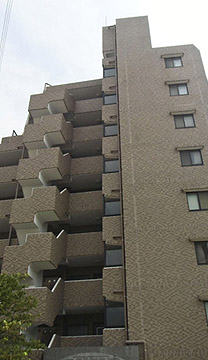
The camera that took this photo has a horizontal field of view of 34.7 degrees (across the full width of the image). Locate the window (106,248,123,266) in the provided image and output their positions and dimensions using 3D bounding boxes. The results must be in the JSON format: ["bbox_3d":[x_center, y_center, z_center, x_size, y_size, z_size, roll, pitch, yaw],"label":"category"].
[{"bbox_3d":[0.521,3.996,17.108,0.920,1.010,0.150,-5,-33,7],"label":"window"}]

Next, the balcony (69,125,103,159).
[{"bbox_3d":[-1.077,-2.954,24.828,2.260,1.480,1.580,-5,-33,7],"label":"balcony"}]

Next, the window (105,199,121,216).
[{"bbox_3d":[0.463,1.542,18.573,0.930,1.040,0.150,-3,-33,5],"label":"window"}]

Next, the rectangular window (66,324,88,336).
[{"bbox_3d":[-1.482,8.520,18.391,1.220,0.930,0.150,-5,-33,7],"label":"rectangular window"}]

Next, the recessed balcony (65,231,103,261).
[{"bbox_3d":[-1.040,4.119,20.095,2.230,1.420,1.380,-5,-33,7],"label":"recessed balcony"}]

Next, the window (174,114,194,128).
[{"bbox_3d":[5.108,-3.693,21.135,1.218,1.150,0.150,-3,-33,5],"label":"window"}]

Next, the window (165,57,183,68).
[{"bbox_3d":[5.052,-8.392,23.967,1.197,1.121,0.150,-5,-33,7],"label":"window"}]

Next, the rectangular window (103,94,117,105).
[{"bbox_3d":[0.419,-5.569,23.239,0.930,0.950,0.150,-3,-33,5],"label":"rectangular window"}]

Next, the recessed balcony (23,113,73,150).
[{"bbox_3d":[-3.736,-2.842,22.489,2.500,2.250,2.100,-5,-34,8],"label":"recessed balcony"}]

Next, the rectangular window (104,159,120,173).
[{"bbox_3d":[0.496,-0.813,20.647,0.960,0.990,0.140,-3,-33,5],"label":"rectangular window"}]

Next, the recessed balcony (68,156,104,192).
[{"bbox_3d":[-1.074,-0.068,22.765,2.200,2.800,1.300,-5,-34,7],"label":"recessed balcony"}]

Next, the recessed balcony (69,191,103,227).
[{"bbox_3d":[-1.033,1.900,22.335,2.300,1.480,2.000,-3,-33,5],"label":"recessed balcony"}]

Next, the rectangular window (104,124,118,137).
[{"bbox_3d":[0.487,-3.236,22.241,0.960,0.990,0.140,-3,-33,5],"label":"rectangular window"}]

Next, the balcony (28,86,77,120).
[{"bbox_3d":[-3.777,-5.365,23.982,2.510,2.020,1.800,-5,-33,7],"label":"balcony"}]

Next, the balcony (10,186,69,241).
[{"bbox_3d":[-3.847,1.941,19.916,2.800,2.170,2.350,-3,-33,5],"label":"balcony"}]

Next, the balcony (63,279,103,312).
[{"bbox_3d":[-1.019,6.538,18.577,2.230,1.450,1.480,-5,-33,7],"label":"balcony"}]

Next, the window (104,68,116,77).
[{"bbox_3d":[0.411,-7.918,24.781,0.930,0.930,0.150,-3,-33,5],"label":"window"}]

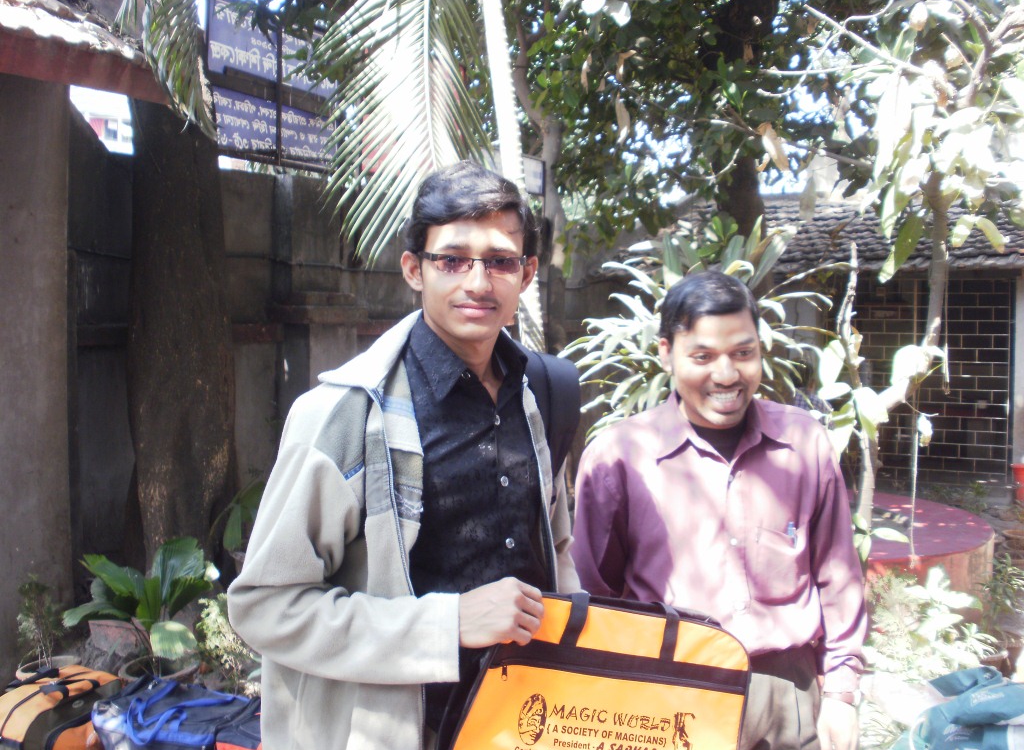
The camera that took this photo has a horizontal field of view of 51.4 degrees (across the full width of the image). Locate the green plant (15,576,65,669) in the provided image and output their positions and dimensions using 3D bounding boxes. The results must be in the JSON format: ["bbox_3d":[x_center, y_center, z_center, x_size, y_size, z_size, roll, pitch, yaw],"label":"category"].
[{"bbox_3d":[-1.767,0.930,4.000,0.190,0.360,0.190,0,3,0],"label":"green plant"}]

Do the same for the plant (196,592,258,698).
[{"bbox_3d":[-1.007,0.974,3.850,0.280,0.380,0.270,0,3,0],"label":"plant"}]

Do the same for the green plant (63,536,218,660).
[{"bbox_3d":[-1.361,0.822,3.900,0.570,0.470,0.520,0,3,0],"label":"green plant"}]

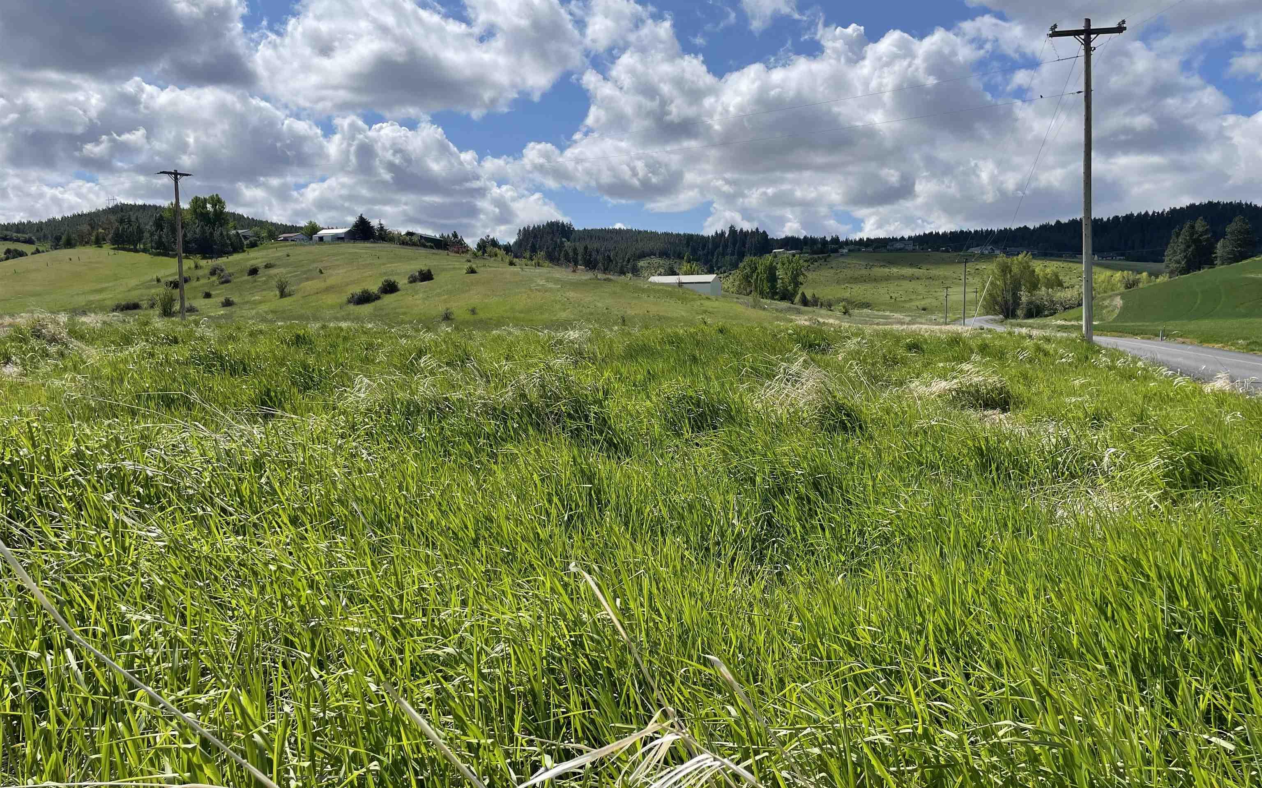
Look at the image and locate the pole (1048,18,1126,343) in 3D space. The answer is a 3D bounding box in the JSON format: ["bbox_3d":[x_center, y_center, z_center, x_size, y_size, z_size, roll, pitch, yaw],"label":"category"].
[{"bbox_3d":[15.300,-7.053,31.700,2.420,10.650,0.330,-2,5,7],"label":"pole"}]

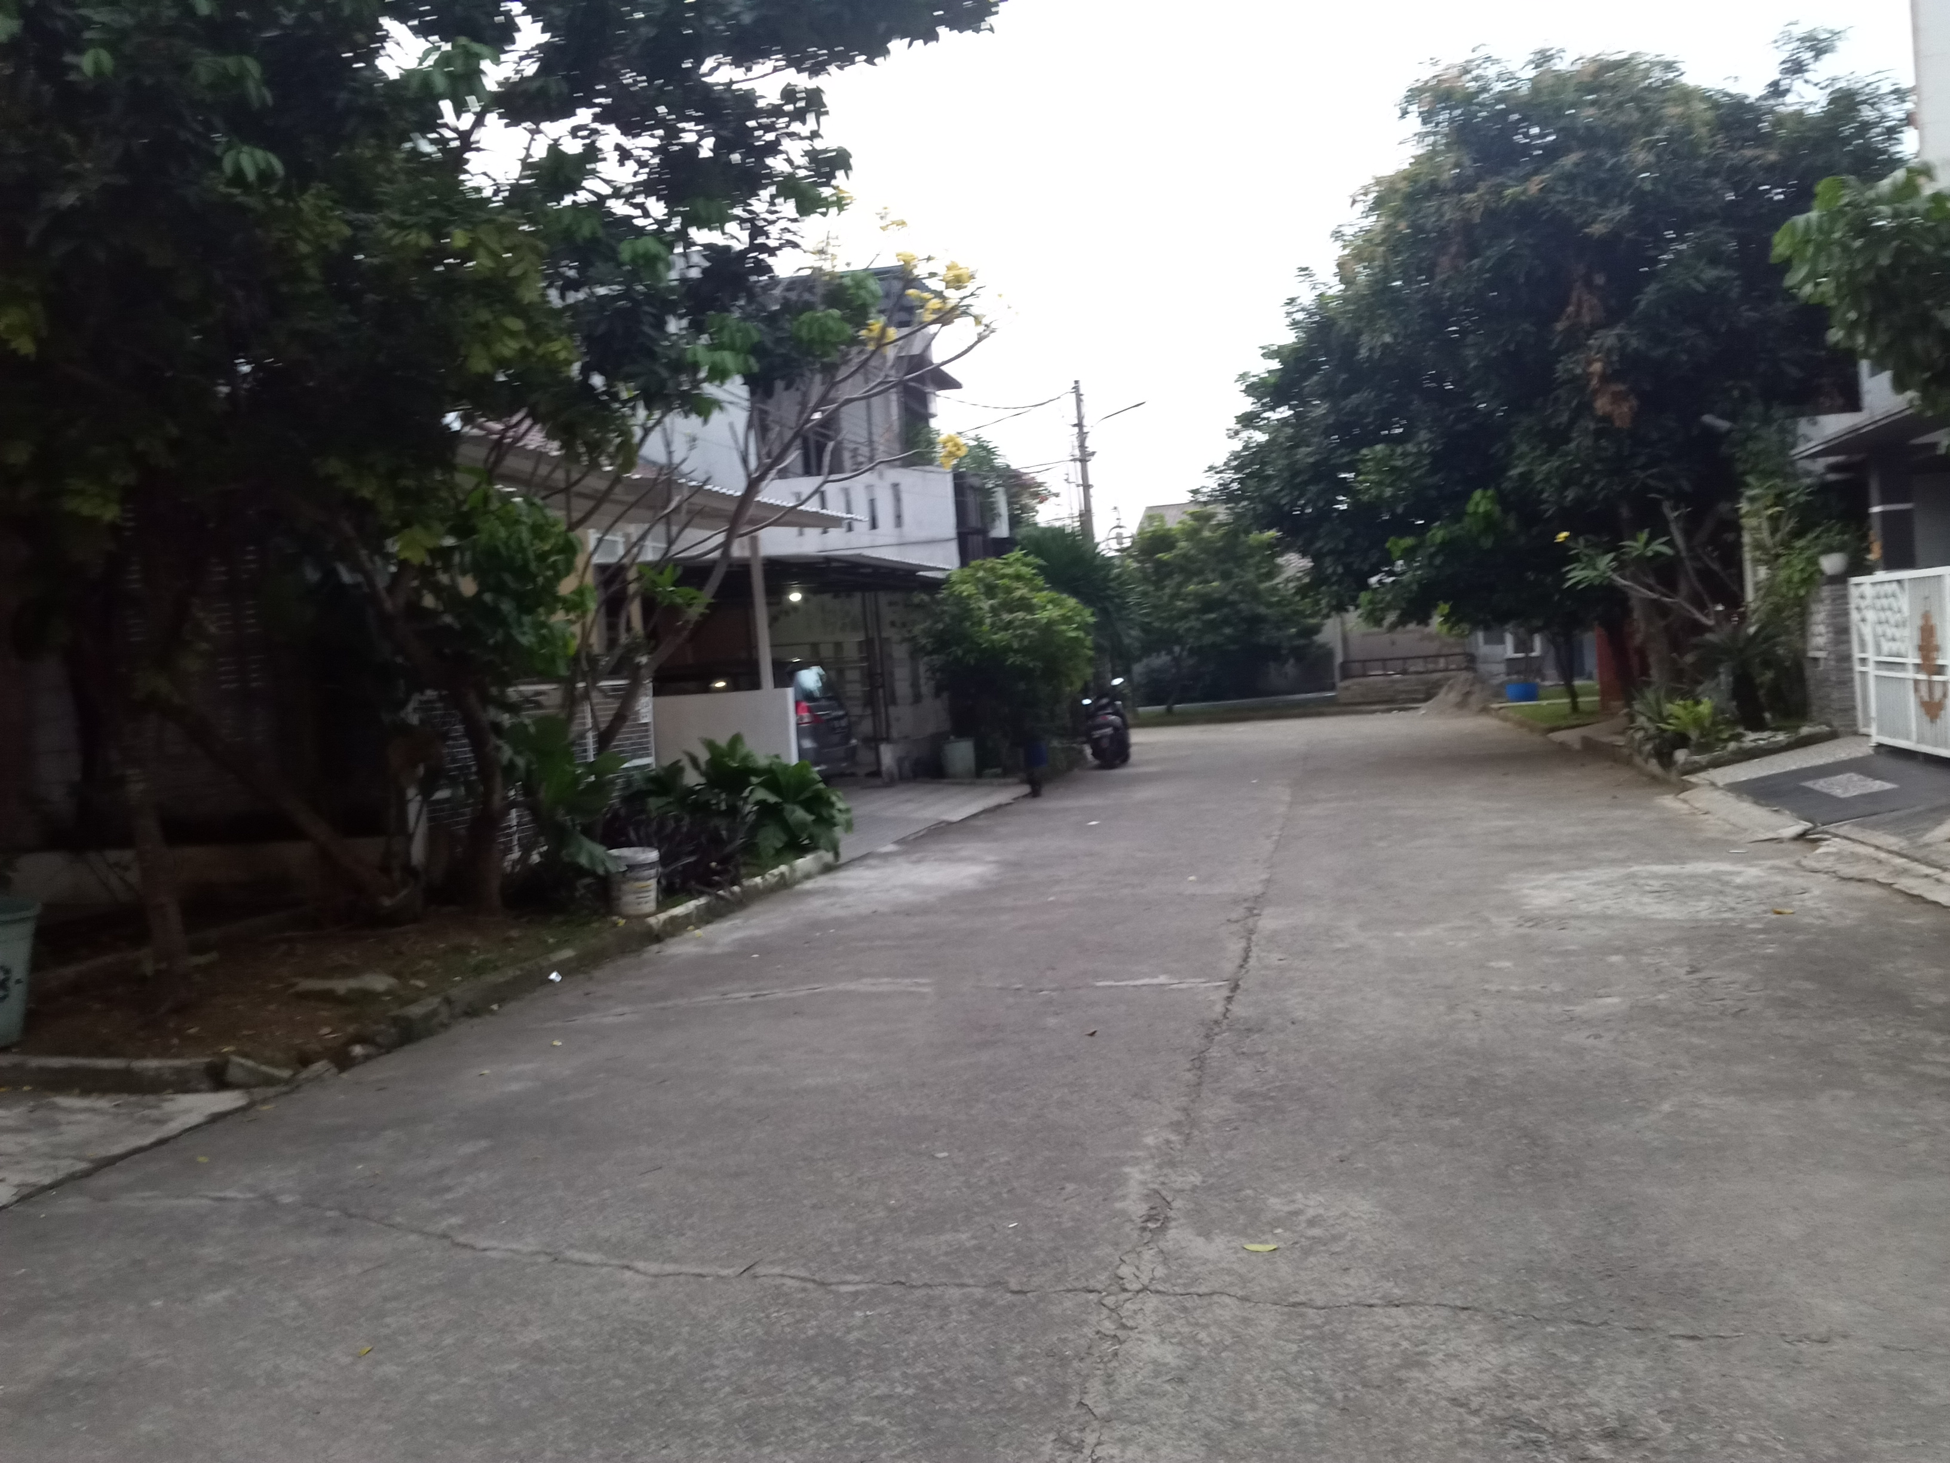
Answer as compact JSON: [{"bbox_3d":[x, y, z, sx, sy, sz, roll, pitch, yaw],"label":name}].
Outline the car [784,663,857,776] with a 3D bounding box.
[{"bbox_3d":[-3.733,0.122,19.484,4.400,1.660,1.720,-4,2,14],"label":"car"}]

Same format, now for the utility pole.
[{"bbox_3d":[2.501,-3.859,33.853,0.400,7.600,0.400,-4,2,14],"label":"utility pole"}]

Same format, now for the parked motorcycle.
[{"bbox_3d":[1.840,-0.084,21.778,0.720,1.150,1.880,-4,2,15],"label":"parked motorcycle"}]

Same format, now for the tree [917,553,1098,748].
[{"bbox_3d":[0.412,-0.794,19.847,2.250,2.750,2.200,-4,2,14],"label":"tree"}]

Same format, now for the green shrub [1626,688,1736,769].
[{"bbox_3d":[6.350,-0.028,14.186,0.950,0.720,0.900,-4,2,14],"label":"green shrub"}]

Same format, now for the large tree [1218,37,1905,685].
[{"bbox_3d":[7.482,-4.147,19.838,8.100,8.400,7.400,-4,2,14],"label":"large tree"}]

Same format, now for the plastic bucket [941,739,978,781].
[{"bbox_3d":[-0.192,0.352,18.891,0.420,0.470,0.420,-4,2,0],"label":"plastic bucket"}]

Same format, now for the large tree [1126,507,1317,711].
[{"bbox_3d":[5.601,-2.769,35.911,4.400,4.600,4.200,-4,2,14],"label":"large tree"}]

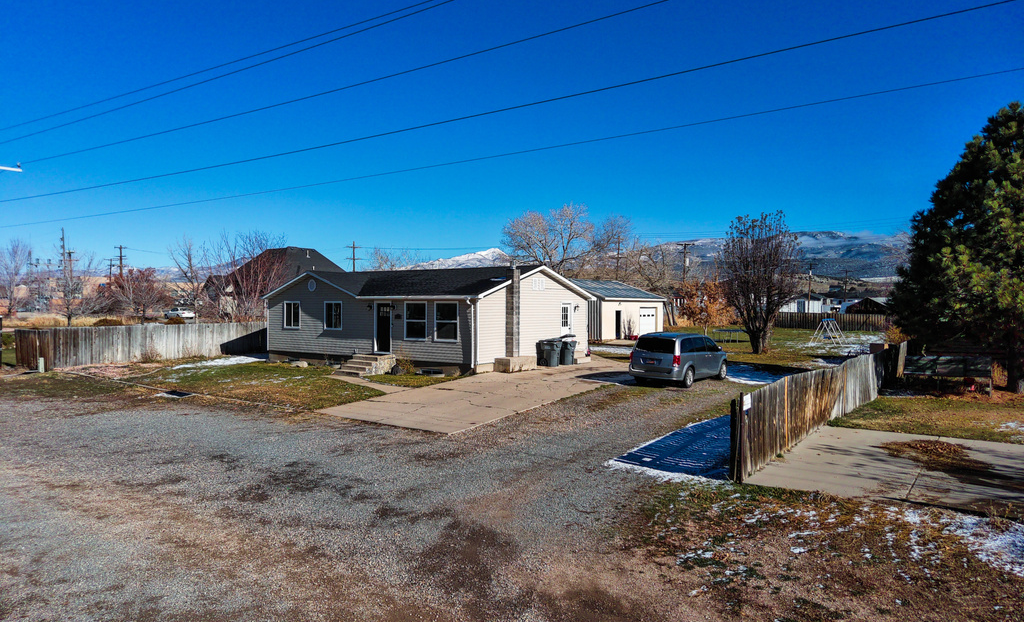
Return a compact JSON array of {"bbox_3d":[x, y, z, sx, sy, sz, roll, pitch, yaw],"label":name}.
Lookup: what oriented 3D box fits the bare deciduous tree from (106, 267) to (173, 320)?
[{"bbox_3d":[-32.847,-1.017,59.997,5.105,5.579,5.600,0,0,-29],"label":"bare deciduous tree"}]

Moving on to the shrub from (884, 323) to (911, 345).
[{"bbox_3d":[20.388,1.503,36.008,1.587,1.684,1.587,0,0,0],"label":"shrub"}]

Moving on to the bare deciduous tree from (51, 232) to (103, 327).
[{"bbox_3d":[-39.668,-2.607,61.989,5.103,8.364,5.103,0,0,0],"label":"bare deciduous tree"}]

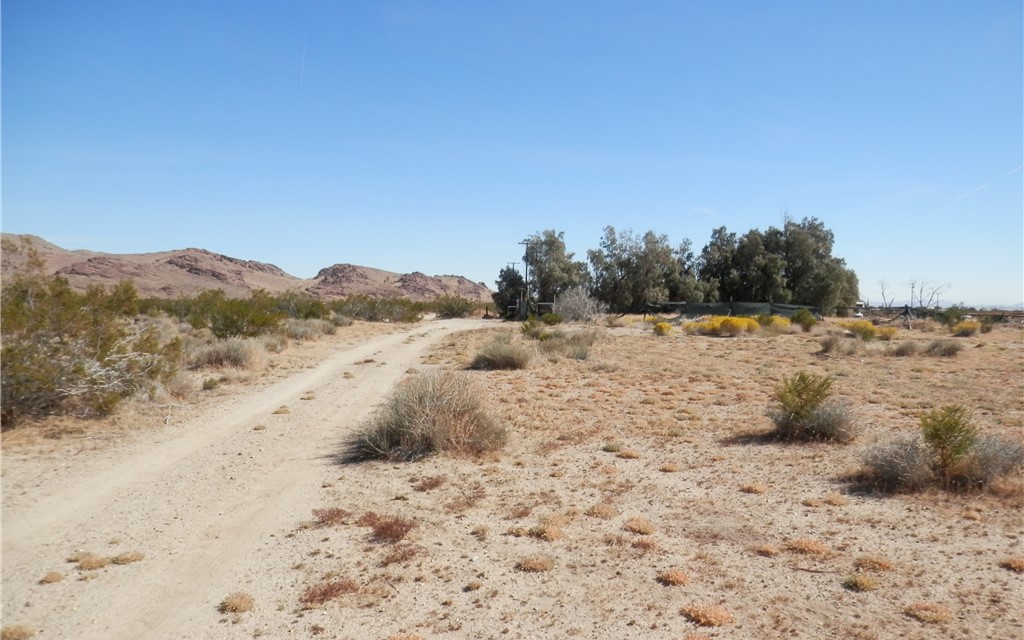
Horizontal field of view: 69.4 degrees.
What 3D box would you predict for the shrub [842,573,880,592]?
[{"bbox_3d":[1.967,1.465,4.175,0.189,0.085,0.160,0,1,0],"label":"shrub"}]

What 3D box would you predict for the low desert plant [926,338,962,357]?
[{"bbox_3d":[14.111,0.882,24.131,1.040,0.555,0.936,0,1,0],"label":"low desert plant"}]

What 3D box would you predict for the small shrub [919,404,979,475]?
[{"bbox_3d":[4.146,1.133,7.006,0.531,0.666,0.478,0,1,0],"label":"small shrub"}]

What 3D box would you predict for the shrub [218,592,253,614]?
[{"bbox_3d":[-1.447,1.473,3.898,0.171,0.078,0.145,0,1,0],"label":"shrub"}]

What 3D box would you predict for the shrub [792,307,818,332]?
[{"bbox_3d":[18.292,0.018,46.245,1.651,1.475,1.486,0,1,0],"label":"shrub"}]

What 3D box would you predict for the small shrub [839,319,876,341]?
[{"bbox_3d":[16.608,0.464,35.554,1.684,0.975,1.516,0,1,0],"label":"small shrub"}]

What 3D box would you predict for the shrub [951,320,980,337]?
[{"bbox_3d":[24.577,0.448,40.079,1.424,0.842,1.281,0,1,0],"label":"shrub"}]

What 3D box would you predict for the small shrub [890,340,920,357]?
[{"bbox_3d":[13.212,0.945,24.832,0.919,0.512,0.781,0,1,0],"label":"small shrub"}]

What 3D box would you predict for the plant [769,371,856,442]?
[{"bbox_3d":[3.678,1.026,9.050,1.063,0.818,0.904,0,1,0],"label":"plant"}]

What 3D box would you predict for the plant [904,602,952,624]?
[{"bbox_3d":[2.124,1.480,3.774,0.221,0.069,0.188,0,1,0],"label":"plant"}]

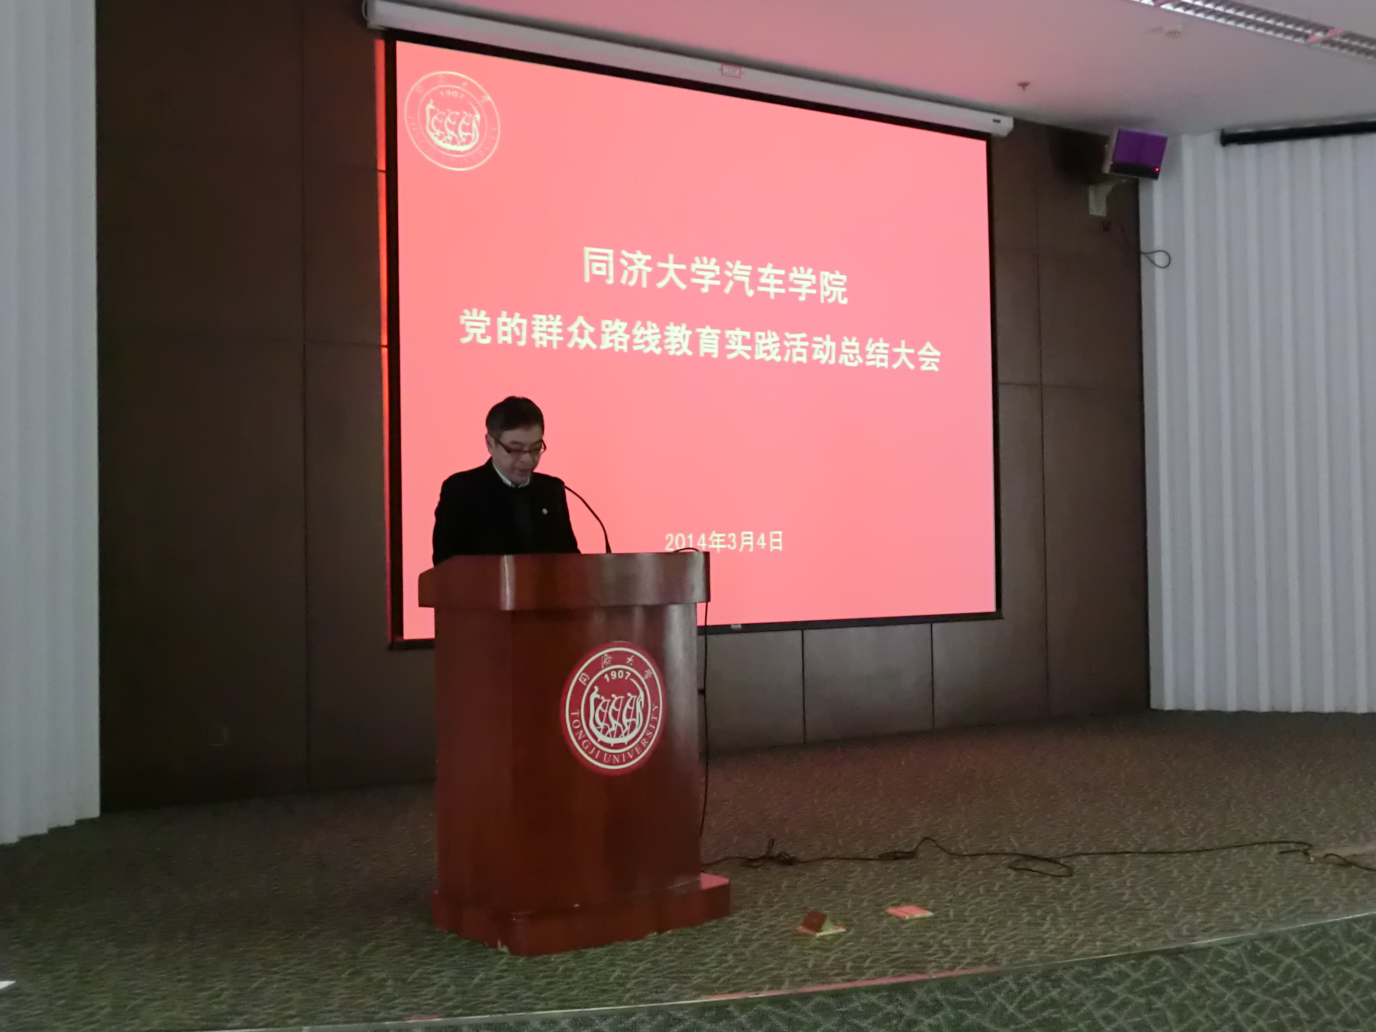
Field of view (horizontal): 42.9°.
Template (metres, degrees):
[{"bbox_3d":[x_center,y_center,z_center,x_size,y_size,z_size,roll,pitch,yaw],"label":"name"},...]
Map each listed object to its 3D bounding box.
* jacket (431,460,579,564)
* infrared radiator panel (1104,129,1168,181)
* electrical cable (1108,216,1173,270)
[{"bbox_3d":[-0.622,0.143,5.966,0.510,0.680,0.330,0,-2,-32],"label":"jacket"},{"bbox_3d":[2.972,-2.418,11.677,0.475,0.285,0.105,0,17,-33],"label":"infrared radiator panel"},{"bbox_3d":[3.158,-1.911,12.220,0.450,0.360,0.150,0,-1,-14],"label":"electrical cable"}]

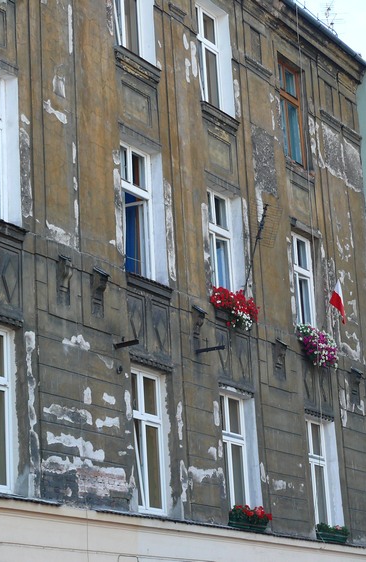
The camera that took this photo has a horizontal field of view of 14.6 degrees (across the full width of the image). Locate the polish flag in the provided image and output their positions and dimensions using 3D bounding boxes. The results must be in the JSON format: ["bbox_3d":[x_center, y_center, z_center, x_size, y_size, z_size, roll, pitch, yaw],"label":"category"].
[{"bbox_3d":[2.825,0.364,26.285,0.241,0.776,0.138,-14,-20,31],"label":"polish flag"}]

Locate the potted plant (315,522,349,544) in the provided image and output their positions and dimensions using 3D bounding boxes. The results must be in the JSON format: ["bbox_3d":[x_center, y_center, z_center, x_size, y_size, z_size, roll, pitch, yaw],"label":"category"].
[{"bbox_3d":[2.595,4.452,25.288,0.210,0.305,1.210,-13,-19,29],"label":"potted plant"}]

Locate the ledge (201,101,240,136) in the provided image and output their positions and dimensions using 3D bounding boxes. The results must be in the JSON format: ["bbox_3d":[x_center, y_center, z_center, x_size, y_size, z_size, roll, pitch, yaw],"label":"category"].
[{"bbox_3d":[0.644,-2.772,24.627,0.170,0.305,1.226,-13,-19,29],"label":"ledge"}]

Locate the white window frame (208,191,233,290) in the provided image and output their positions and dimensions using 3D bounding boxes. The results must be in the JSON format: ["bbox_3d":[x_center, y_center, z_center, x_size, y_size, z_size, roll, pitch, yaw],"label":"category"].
[{"bbox_3d":[0.516,-0.529,24.001,0.127,1.984,1.075,-14,-20,31],"label":"white window frame"}]

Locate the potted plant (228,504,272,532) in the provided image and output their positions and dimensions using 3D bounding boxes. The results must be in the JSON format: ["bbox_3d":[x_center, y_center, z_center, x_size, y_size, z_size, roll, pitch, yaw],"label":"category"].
[{"bbox_3d":[1.058,3.732,22.553,0.287,0.443,0.978,-14,-20,31],"label":"potted plant"}]

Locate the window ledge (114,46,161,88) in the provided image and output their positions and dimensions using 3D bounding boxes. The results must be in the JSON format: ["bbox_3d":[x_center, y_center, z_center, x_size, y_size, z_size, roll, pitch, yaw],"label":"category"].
[{"bbox_3d":[-0.703,-3.324,22.479,0.170,0.316,1.226,-13,-19,29],"label":"window ledge"}]

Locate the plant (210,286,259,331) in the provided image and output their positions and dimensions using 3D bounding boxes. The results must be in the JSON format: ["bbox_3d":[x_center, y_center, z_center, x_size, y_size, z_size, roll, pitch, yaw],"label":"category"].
[{"bbox_3d":[0.868,0.465,23.422,0.356,0.632,1.006,-14,-20,31],"label":"plant"}]

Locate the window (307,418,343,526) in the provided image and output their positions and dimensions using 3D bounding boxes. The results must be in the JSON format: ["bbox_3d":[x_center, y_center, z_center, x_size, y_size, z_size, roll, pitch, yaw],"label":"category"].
[{"bbox_3d":[2.426,3.550,25.677,0.180,2.096,1.170,-13,-19,29],"label":"window"}]

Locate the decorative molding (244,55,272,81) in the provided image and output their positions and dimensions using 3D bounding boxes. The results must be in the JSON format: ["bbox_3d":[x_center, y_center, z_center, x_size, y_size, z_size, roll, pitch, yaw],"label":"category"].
[{"bbox_3d":[1.422,-3.898,26.396,0.110,0.136,0.926,-13,-19,29],"label":"decorative molding"}]

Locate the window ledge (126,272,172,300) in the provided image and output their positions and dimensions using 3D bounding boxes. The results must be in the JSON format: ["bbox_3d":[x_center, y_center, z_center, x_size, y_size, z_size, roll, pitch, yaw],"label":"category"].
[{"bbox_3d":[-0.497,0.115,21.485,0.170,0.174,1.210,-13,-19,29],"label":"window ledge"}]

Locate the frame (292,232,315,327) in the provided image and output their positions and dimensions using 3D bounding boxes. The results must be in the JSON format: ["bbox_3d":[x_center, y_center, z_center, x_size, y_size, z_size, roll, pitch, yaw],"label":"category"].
[{"bbox_3d":[2.133,0.155,26.644,0.130,2.138,1.170,-13,-19,29],"label":"frame"}]

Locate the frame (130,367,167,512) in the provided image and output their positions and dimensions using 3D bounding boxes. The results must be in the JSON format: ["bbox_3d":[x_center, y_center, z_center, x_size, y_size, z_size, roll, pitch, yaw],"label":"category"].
[{"bbox_3d":[-0.600,2.343,20.880,0.130,2.098,1.057,-13,-19,29],"label":"frame"}]

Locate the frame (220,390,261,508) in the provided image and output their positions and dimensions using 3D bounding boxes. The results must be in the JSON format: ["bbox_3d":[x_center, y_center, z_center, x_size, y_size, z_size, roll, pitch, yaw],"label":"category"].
[{"bbox_3d":[0.823,2.890,23.059,0.180,2.101,1.160,-13,-19,29],"label":"frame"}]

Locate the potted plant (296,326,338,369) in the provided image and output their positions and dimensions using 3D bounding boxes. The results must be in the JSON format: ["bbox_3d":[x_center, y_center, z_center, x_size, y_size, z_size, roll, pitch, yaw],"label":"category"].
[{"bbox_3d":[2.436,1.197,25.685,0.356,0.661,1.006,-14,-20,31],"label":"potted plant"}]

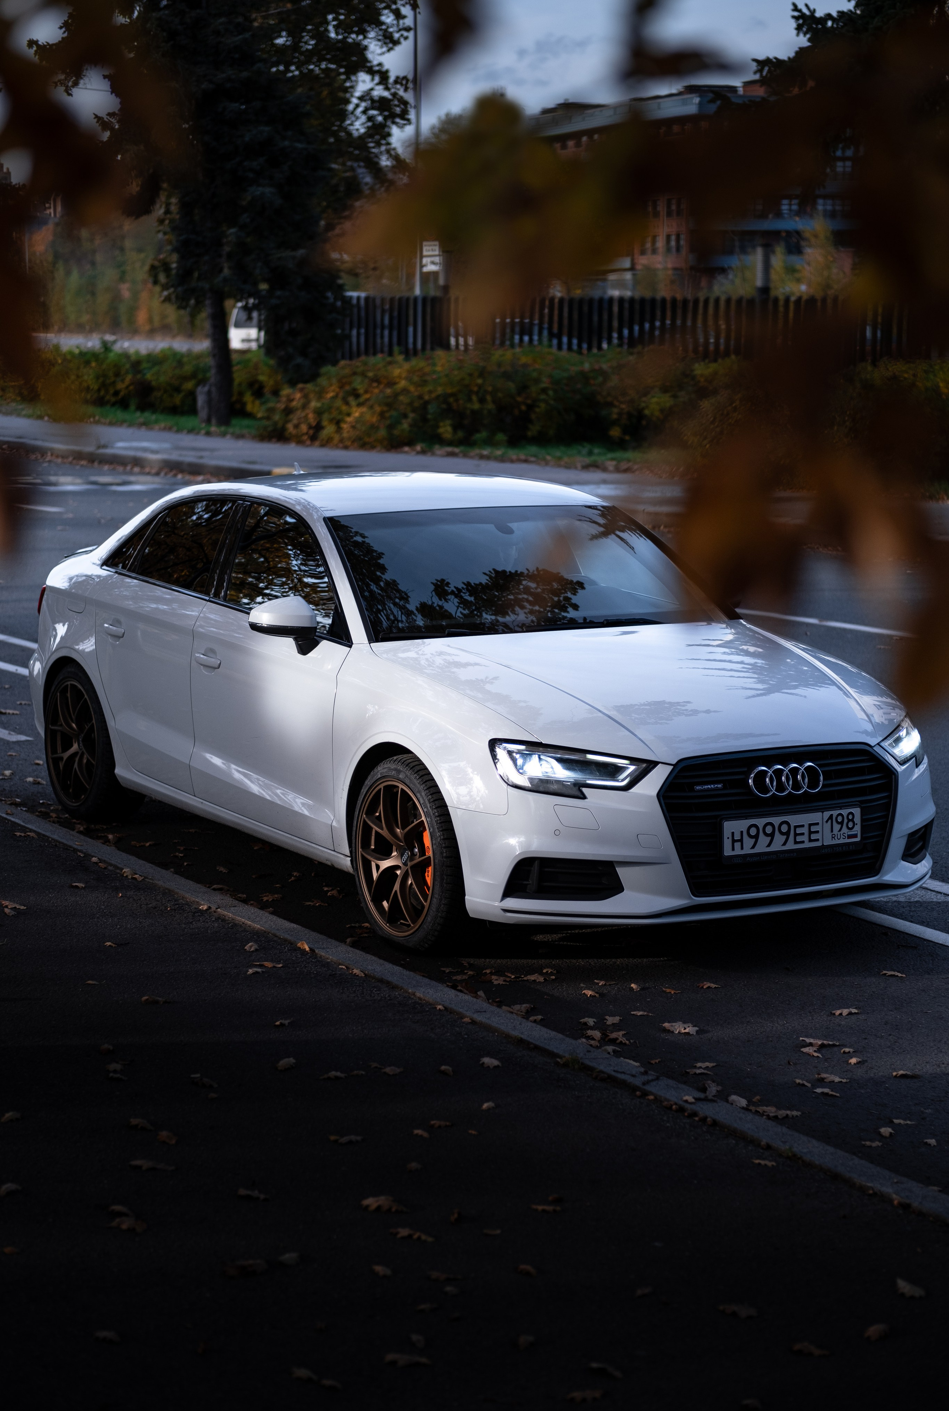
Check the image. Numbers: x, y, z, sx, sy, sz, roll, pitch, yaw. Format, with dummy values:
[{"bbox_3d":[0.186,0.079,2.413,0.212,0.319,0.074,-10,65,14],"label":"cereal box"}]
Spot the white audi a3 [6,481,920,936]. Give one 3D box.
[{"bbox_3d":[-0.163,-0.129,10.877,1.900,1.405,4.460,-4,9,-30],"label":"white audi a3"}]

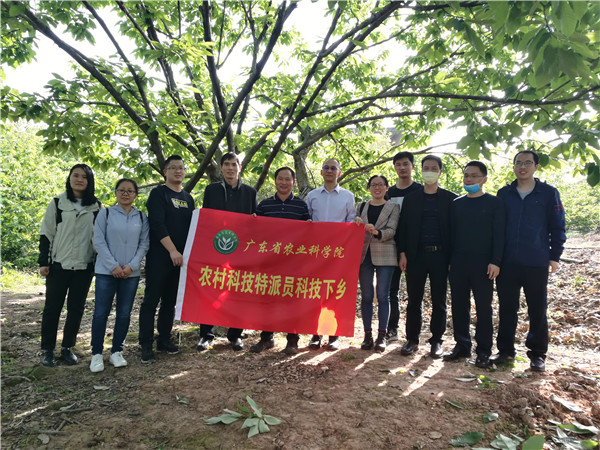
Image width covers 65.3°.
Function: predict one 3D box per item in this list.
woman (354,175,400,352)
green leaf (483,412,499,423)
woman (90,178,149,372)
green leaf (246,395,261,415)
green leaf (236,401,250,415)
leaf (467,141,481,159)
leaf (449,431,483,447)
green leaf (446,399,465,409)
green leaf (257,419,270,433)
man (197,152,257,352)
[{"bbox_3d":[0.702,0.340,4.240,0.450,1.590,0.370,1,-2,19],"label":"woman"},{"bbox_3d":[1.079,1.090,2.650,0.095,0.035,0.075,2,-2,-18],"label":"green leaf"},{"bbox_3d":[-1.497,0.397,3.870,0.470,1.580,0.330,2,-1,-23],"label":"woman"},{"bbox_3d":[-0.281,1.103,2.860,0.065,0.085,0.145,2,-1,-41],"label":"green leaf"},{"bbox_3d":[-0.345,1.118,2.860,0.055,0.055,0.105,2,-1,-45],"label":"green leaf"},{"bbox_3d":[1.394,-0.601,3.750,0.105,0.140,0.045,2,-1,18],"label":"leaf"},{"bbox_3d":[0.835,1.077,2.360,0.180,0.030,0.090,3,-2,-33],"label":"leaf"},{"bbox_3d":[1.013,1.163,3.050,0.130,0.035,0.055,1,-1,32],"label":"green leaf"},{"bbox_3d":[-0.210,1.170,2.730,0.075,0.040,0.130,2,-1,-24],"label":"green leaf"},{"bbox_3d":[-0.652,0.226,4.150,0.520,1.750,0.380,2,-1,-9],"label":"man"}]

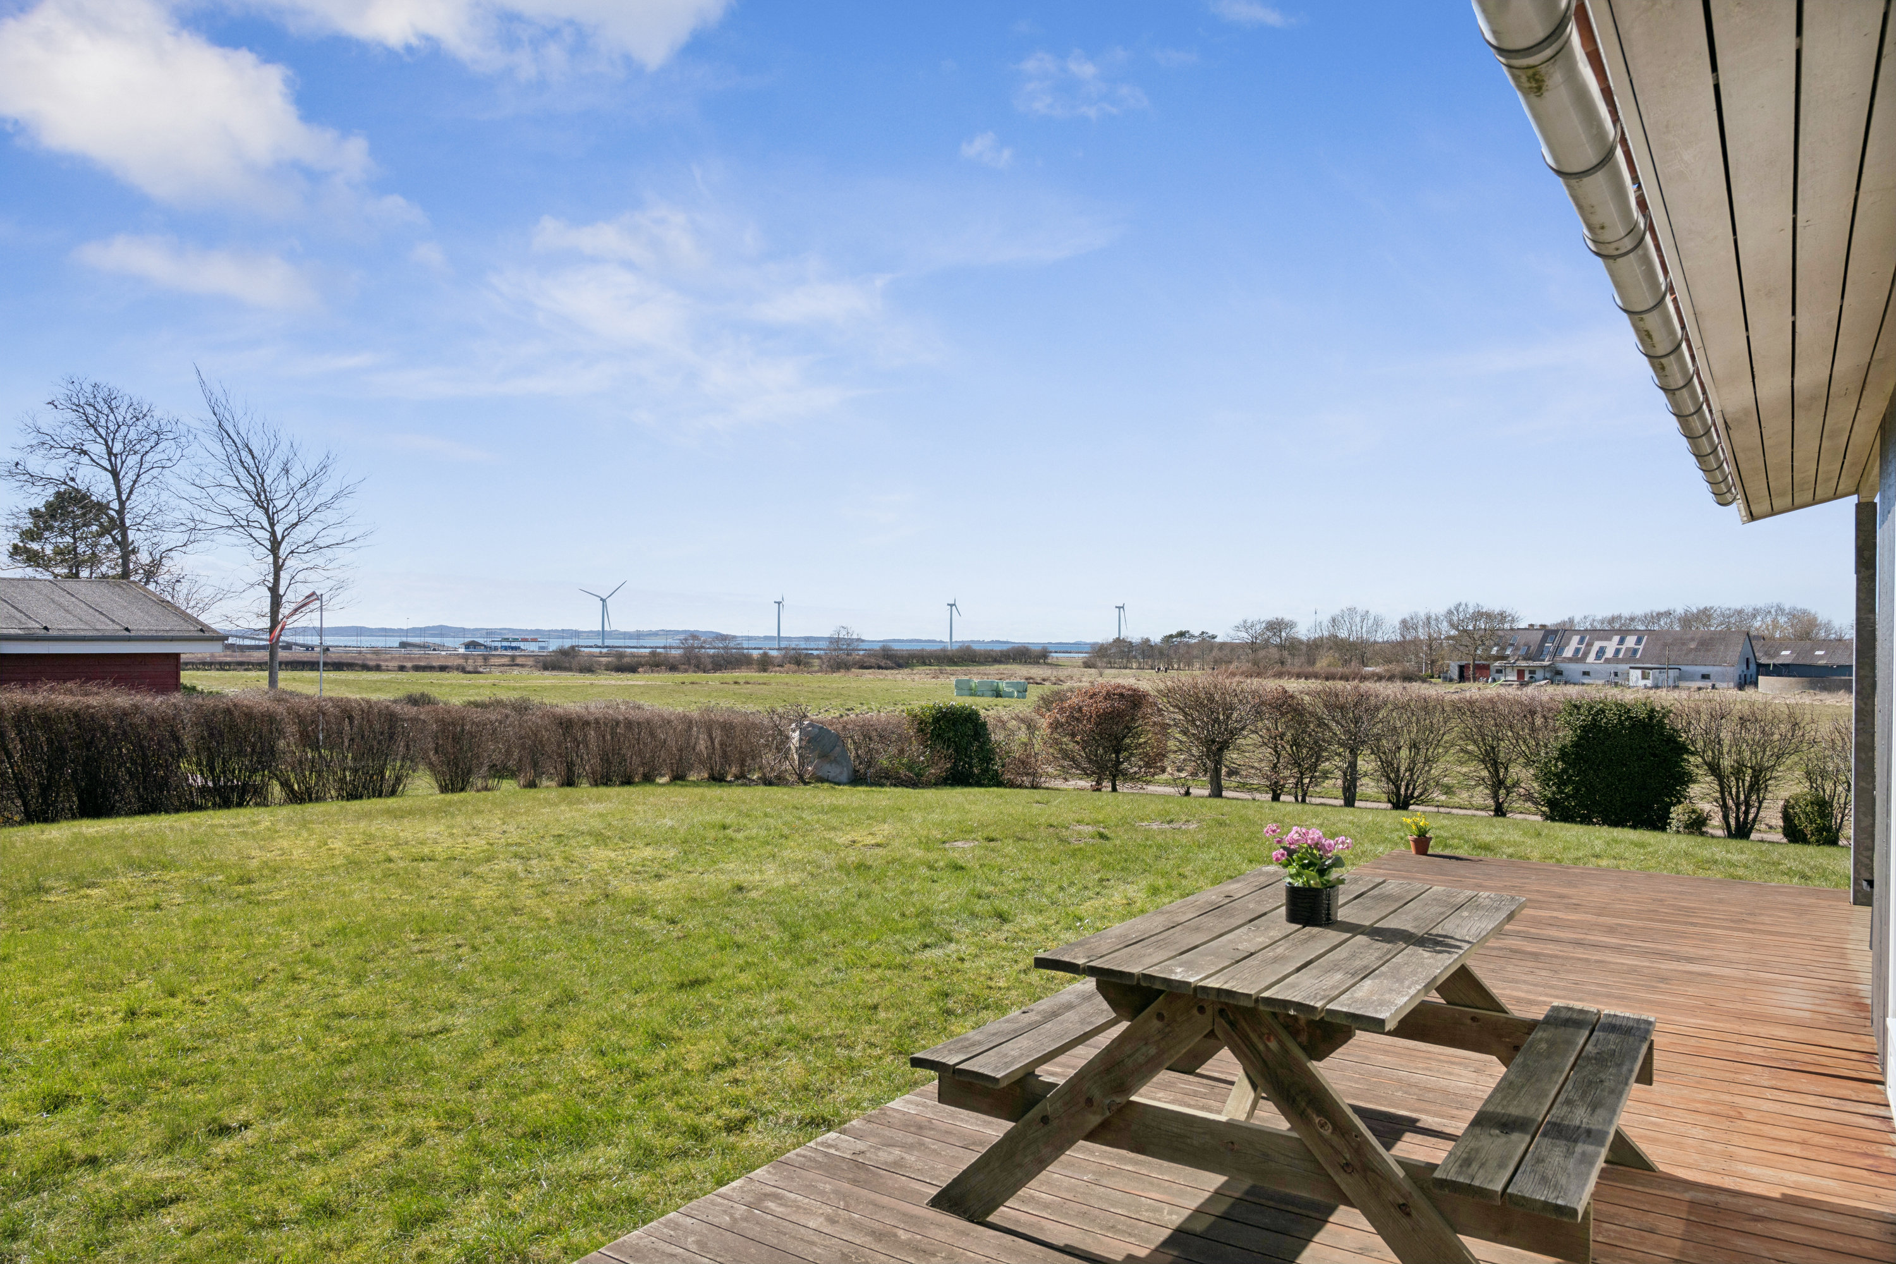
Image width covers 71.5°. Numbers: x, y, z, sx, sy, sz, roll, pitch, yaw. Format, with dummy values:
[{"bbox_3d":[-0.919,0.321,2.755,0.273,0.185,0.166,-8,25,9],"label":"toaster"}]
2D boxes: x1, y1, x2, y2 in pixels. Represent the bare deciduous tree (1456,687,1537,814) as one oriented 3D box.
[{"bbox_3d":[5.879,1.293,14.100,0.900,1.322,0.880,0,0,32],"label":"bare deciduous tree"}]

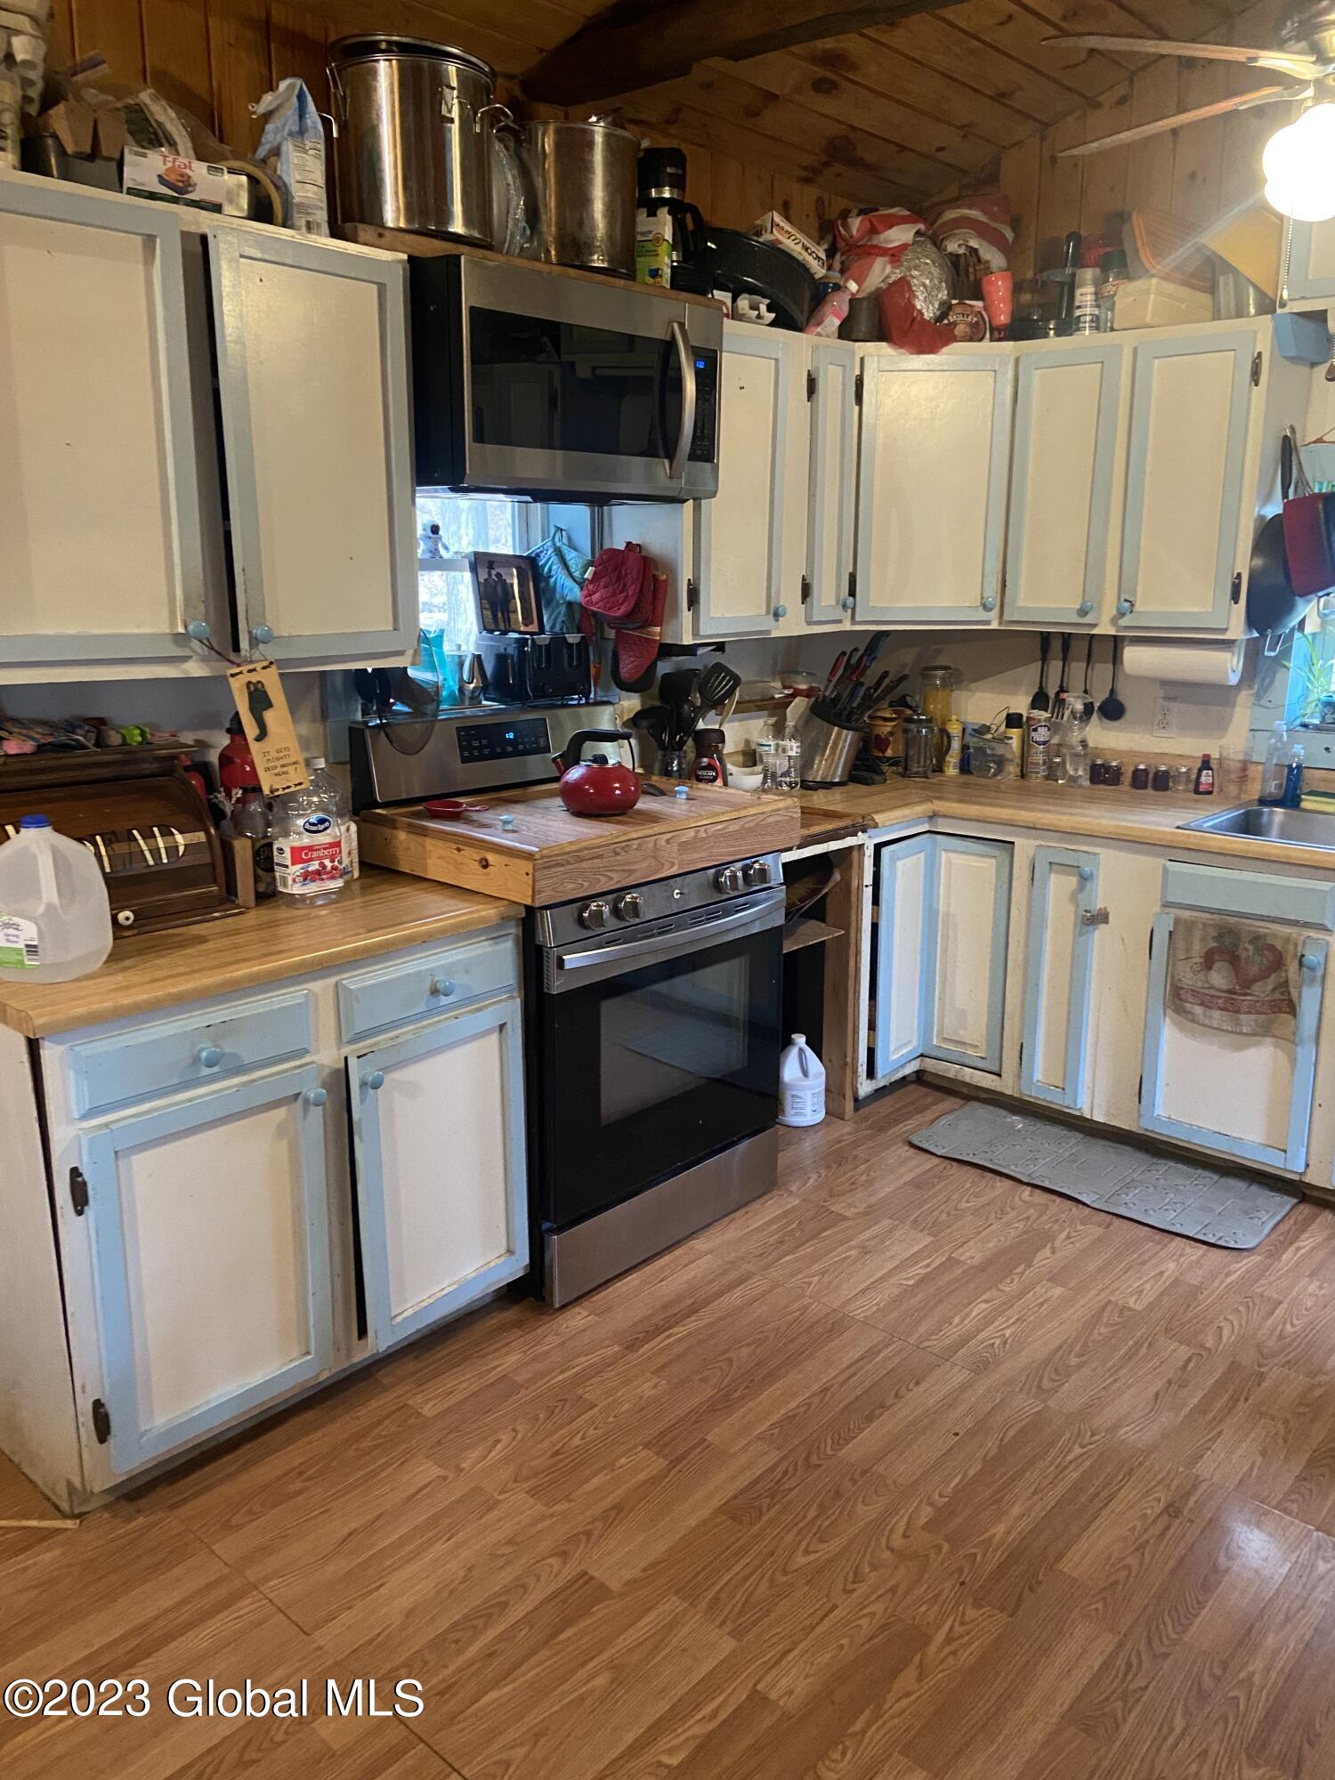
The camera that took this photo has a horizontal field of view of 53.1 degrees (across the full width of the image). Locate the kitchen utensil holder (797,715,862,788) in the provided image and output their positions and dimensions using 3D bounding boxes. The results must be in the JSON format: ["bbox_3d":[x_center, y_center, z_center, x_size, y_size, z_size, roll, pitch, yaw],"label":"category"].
[{"bbox_3d":[0.480,-0.432,3.980,0.185,0.235,0.140,0,14,0],"label":"kitchen utensil holder"}]

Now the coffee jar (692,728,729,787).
[{"bbox_3d":[0.122,-0.349,3.738,0.100,0.185,0.090,3,14,14],"label":"coffee jar"}]

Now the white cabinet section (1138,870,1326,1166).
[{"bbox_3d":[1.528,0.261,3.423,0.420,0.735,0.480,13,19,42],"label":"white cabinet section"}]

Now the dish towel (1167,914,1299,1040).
[{"bbox_3d":[1.361,0.221,3.229,0.305,0.270,0.045,13,19,42],"label":"dish towel"}]

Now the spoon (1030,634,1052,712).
[{"bbox_3d":[1.120,-0.648,3.991,0.060,0.295,0.045,13,19,42],"label":"spoon"}]

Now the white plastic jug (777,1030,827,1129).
[{"bbox_3d":[0.375,0.522,3.764,0.152,0.247,0.152,0,14,0],"label":"white plastic jug"}]

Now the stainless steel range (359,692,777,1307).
[{"bbox_3d":[-0.198,0.203,3.112,0.690,1.180,0.756,13,19,42],"label":"stainless steel range"}]

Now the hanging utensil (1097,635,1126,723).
[{"bbox_3d":[1.280,-0.625,3.842,0.083,0.290,0.075,13,19,42],"label":"hanging utensil"}]

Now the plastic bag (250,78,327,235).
[{"bbox_3d":[-0.697,-1.335,2.490,0.125,0.290,0.098,13,19,42],"label":"plastic bag"}]

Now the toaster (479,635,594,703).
[{"bbox_3d":[-0.353,-0.579,3.478,0.225,0.175,0.215,13,19,42],"label":"toaster"}]

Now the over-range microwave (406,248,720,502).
[{"bbox_3d":[-0.267,-1.095,2.980,0.420,0.420,0.750,13,19,42],"label":"over-range microwave"}]

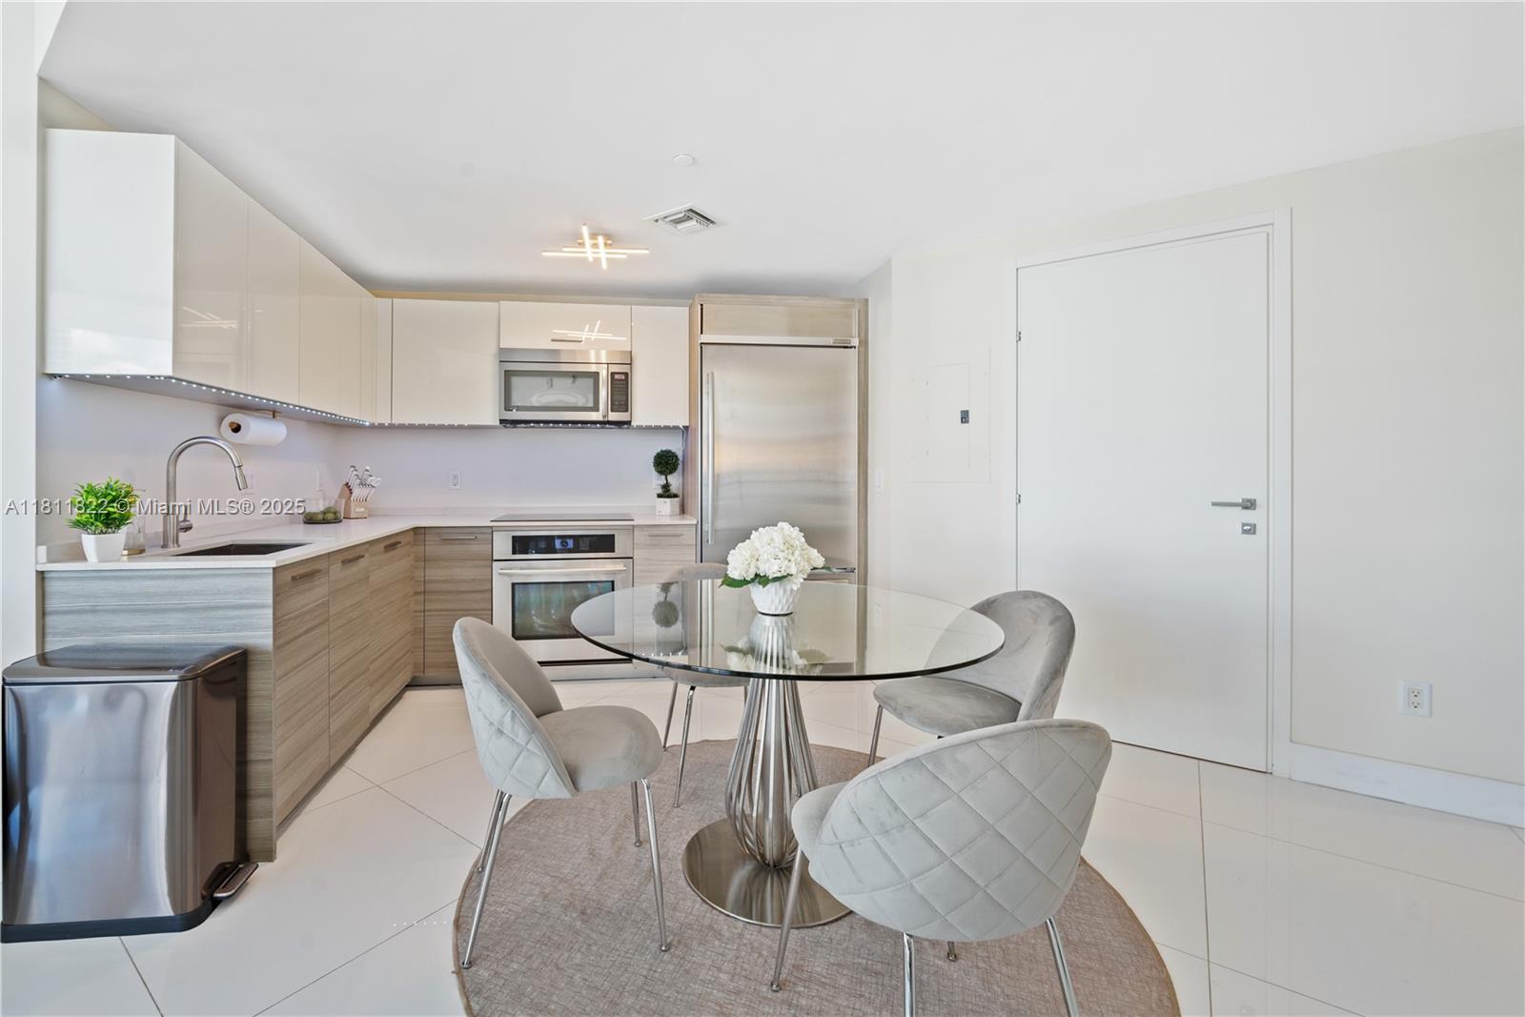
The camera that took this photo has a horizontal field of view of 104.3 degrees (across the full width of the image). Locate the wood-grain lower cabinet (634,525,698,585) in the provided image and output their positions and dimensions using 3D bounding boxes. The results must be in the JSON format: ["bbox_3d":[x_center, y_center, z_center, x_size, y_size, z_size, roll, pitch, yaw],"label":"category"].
[{"bbox_3d":[-0.586,0.475,3.660,0.360,0.770,0.580,0,2,-7],"label":"wood-grain lower cabinet"}]

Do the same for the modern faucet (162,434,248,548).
[{"bbox_3d":[-1.990,-0.060,2.140,0.265,0.395,0.100,-1,2,-14],"label":"modern faucet"}]

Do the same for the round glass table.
[{"bbox_3d":[0.045,0.683,1.780,1.180,0.745,1.180,0,2,0],"label":"round glass table"}]

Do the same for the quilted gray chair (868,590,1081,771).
[{"bbox_3d":[0.670,0.657,1.905,0.560,0.785,0.510,-1,2,-22],"label":"quilted gray chair"}]

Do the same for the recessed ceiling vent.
[{"bbox_3d":[-0.356,-1.309,2.728,0.262,0.030,0.233,2,3,33],"label":"recessed ceiling vent"}]

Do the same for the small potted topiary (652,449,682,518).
[{"bbox_3d":[-0.602,-0.166,3.750,0.170,0.430,0.170,0,2,-7],"label":"small potted topiary"}]

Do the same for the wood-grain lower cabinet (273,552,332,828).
[{"bbox_3d":[-1.790,0.545,1.885,0.600,0.770,0.390,-1,2,-14],"label":"wood-grain lower cabinet"}]

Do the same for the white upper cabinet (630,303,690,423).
[{"bbox_3d":[-0.624,-0.823,3.668,0.324,0.682,0.346,0,3,-8],"label":"white upper cabinet"}]

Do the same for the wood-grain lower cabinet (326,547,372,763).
[{"bbox_3d":[-1.886,0.536,2.229,0.594,0.780,0.401,0,3,-15],"label":"wood-grain lower cabinet"}]

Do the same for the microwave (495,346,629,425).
[{"bbox_3d":[-1.175,-0.733,3.680,0.756,0.430,0.410,0,2,-7],"label":"microwave"}]

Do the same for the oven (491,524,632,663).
[{"bbox_3d":[-1.108,0.459,3.477,0.748,0.713,0.594,0,3,-8],"label":"oven"}]

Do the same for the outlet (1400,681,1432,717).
[{"bbox_3d":[2.350,0.686,2.131,0.074,0.118,0.010,2,3,33],"label":"outlet"}]

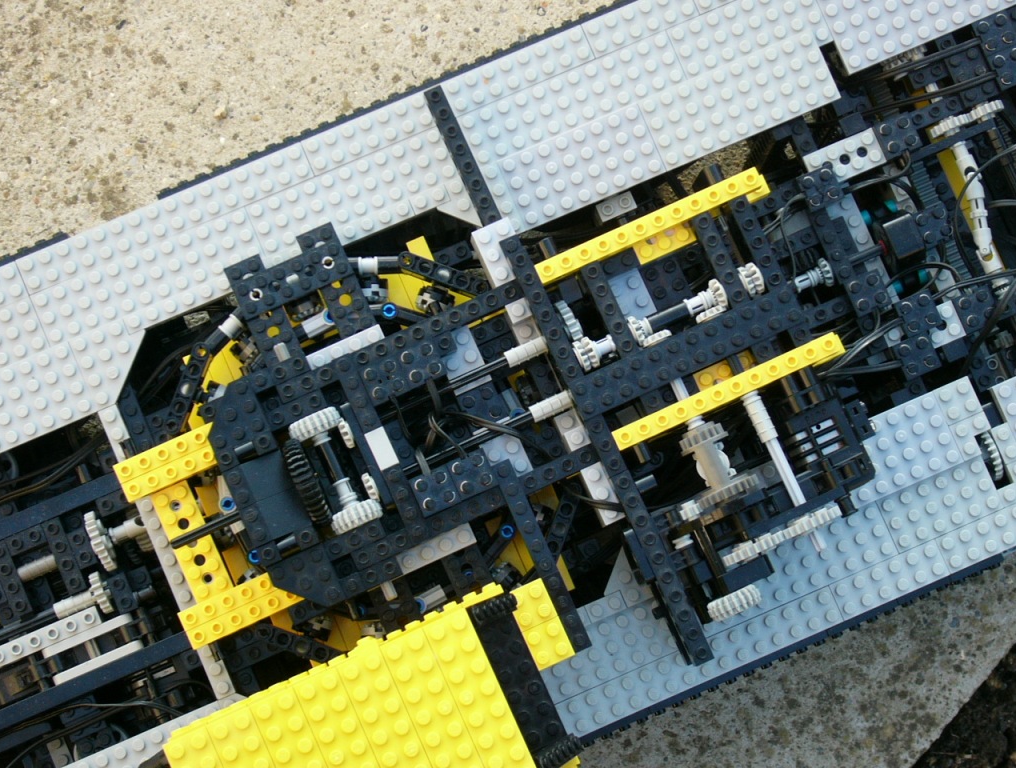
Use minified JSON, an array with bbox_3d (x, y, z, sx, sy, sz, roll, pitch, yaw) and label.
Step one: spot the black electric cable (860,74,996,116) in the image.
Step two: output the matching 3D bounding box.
[{"bbox_3d":[0.175,-0.120,0.972,0.059,0.004,0.004,-17,84,-3],"label":"black electric cable"}]

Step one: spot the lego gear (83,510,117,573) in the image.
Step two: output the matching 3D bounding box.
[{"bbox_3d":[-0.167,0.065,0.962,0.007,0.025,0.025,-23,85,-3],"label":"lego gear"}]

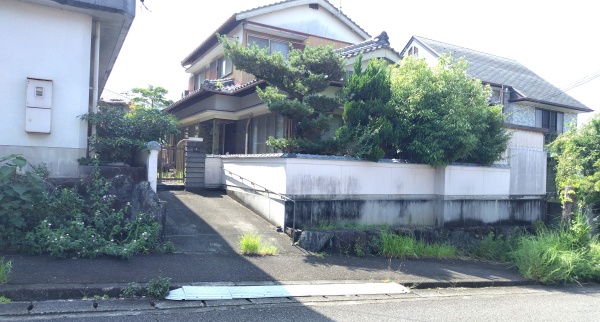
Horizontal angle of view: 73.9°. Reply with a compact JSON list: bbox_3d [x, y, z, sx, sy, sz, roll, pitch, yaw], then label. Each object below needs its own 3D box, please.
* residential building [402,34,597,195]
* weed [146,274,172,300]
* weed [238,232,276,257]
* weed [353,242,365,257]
[{"bbox_3d":[10.309,-1.884,23.284,10.500,9.400,9.600,2,-1,-29],"label":"residential building"},{"bbox_3d":[-1.758,1.549,4.920,0.250,0.270,0.250,2,-1,-29],"label":"weed"},{"bbox_3d":[-0.815,1.602,7.650,0.620,0.380,0.360,2,-1,-29],"label":"weed"},{"bbox_3d":[1.284,1.942,8.750,0.230,0.280,0.200,2,-1,-29],"label":"weed"}]

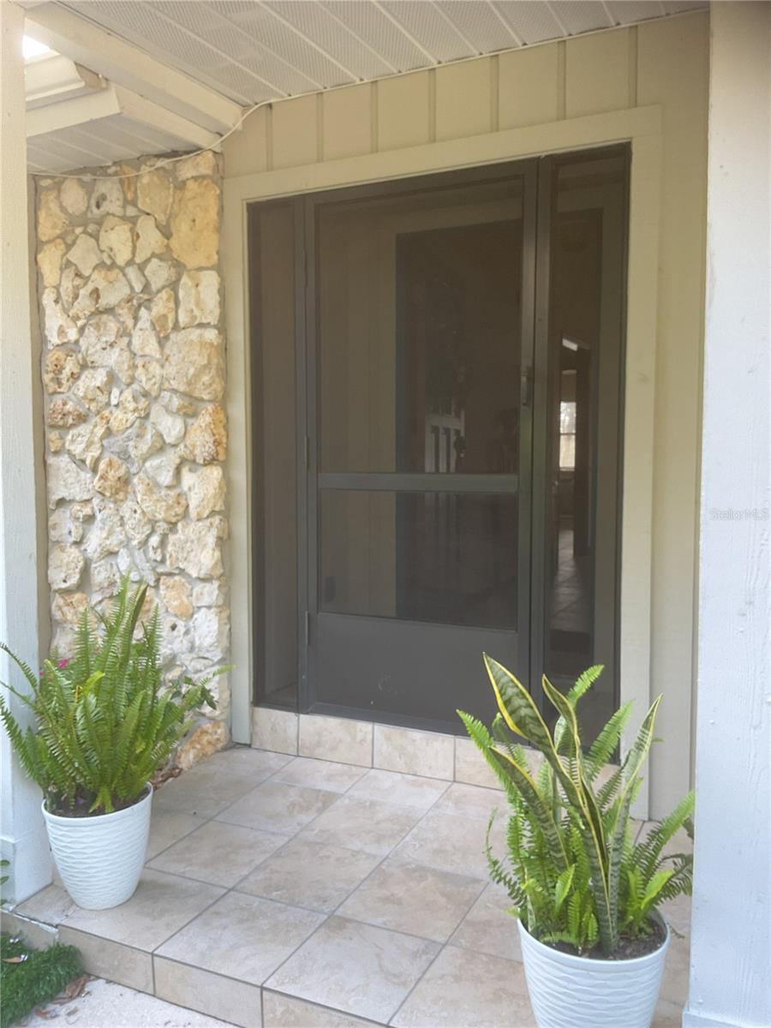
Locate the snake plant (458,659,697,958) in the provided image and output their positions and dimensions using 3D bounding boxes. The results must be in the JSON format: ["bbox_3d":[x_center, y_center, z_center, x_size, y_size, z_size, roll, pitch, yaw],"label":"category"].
[{"bbox_3d":[0.395,0.562,1.730,0.490,0.560,0.420,0,4,0],"label":"snake plant"}]

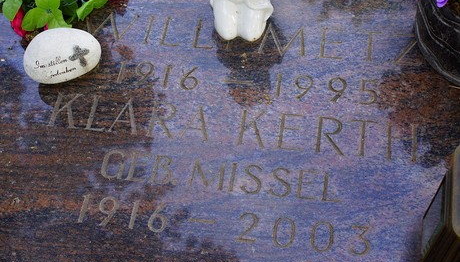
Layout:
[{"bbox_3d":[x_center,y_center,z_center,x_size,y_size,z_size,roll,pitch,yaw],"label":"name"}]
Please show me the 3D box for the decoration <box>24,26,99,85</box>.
[{"bbox_3d":[-0.242,-0.108,0.957,0.115,0.078,0.076,-16,61,-4],"label":"decoration"}]

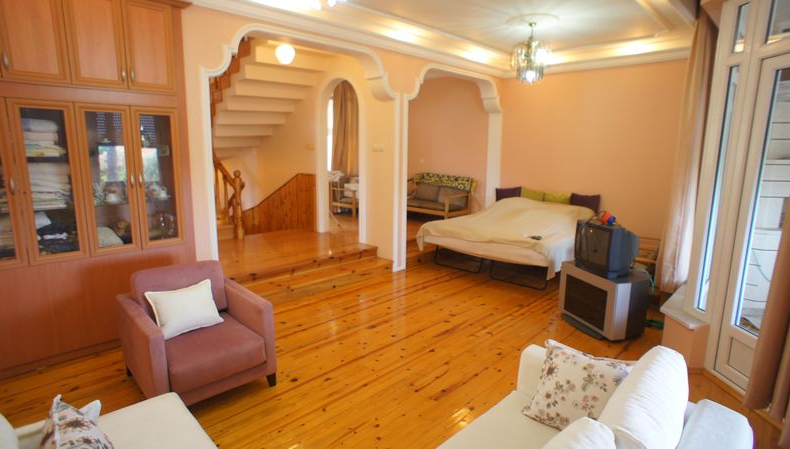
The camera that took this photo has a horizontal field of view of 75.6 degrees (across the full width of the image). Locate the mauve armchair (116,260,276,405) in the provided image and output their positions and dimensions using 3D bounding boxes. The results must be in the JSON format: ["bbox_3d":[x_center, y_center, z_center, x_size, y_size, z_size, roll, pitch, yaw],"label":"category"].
[{"bbox_3d":[-1.336,0.696,3.411,0.760,0.770,0.860,-8,13,-43],"label":"mauve armchair"}]

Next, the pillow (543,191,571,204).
[{"bbox_3d":[2.380,-0.272,7.523,0.160,0.360,0.440,-8,13,-44],"label":"pillow"}]

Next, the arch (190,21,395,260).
[{"bbox_3d":[-0.875,-0.589,5.514,0.280,2.680,2.660,8,12,39],"label":"arch"}]

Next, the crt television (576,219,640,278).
[{"bbox_3d":[1.983,0.202,4.716,0.390,0.435,0.485,-2,10,-20],"label":"crt television"}]

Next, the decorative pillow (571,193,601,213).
[{"bbox_3d":[2.672,-0.238,7.167,0.160,0.370,0.440,-8,13,-44],"label":"decorative pillow"}]

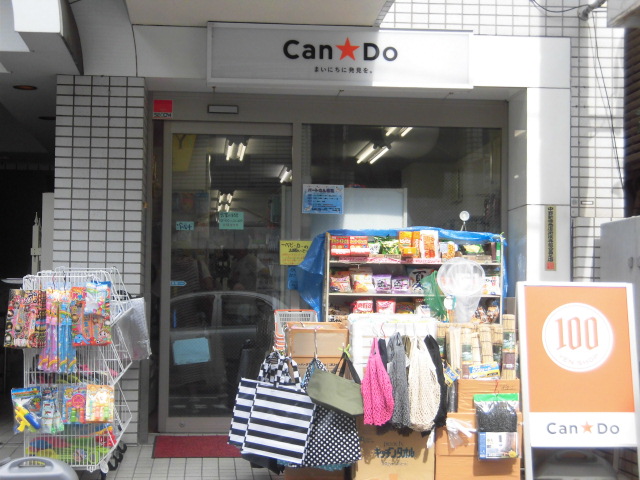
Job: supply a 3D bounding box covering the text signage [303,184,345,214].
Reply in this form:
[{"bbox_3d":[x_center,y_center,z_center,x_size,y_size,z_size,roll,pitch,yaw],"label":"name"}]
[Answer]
[{"bbox_3d":[0.025,-0.291,10.343,0.297,0.212,0.010,1,-3,-5],"label":"text signage"}]

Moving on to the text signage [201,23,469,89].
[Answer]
[{"bbox_3d":[0.137,-1.228,9.744,1.791,0.403,0.170,1,-3,-5],"label":"text signage"}]

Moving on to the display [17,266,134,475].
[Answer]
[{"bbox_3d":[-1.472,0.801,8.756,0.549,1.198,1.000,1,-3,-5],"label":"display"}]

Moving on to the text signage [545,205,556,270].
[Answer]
[{"bbox_3d":[1.576,-0.012,9.873,0.084,0.453,0.020,1,-3,-5],"label":"text signage"}]

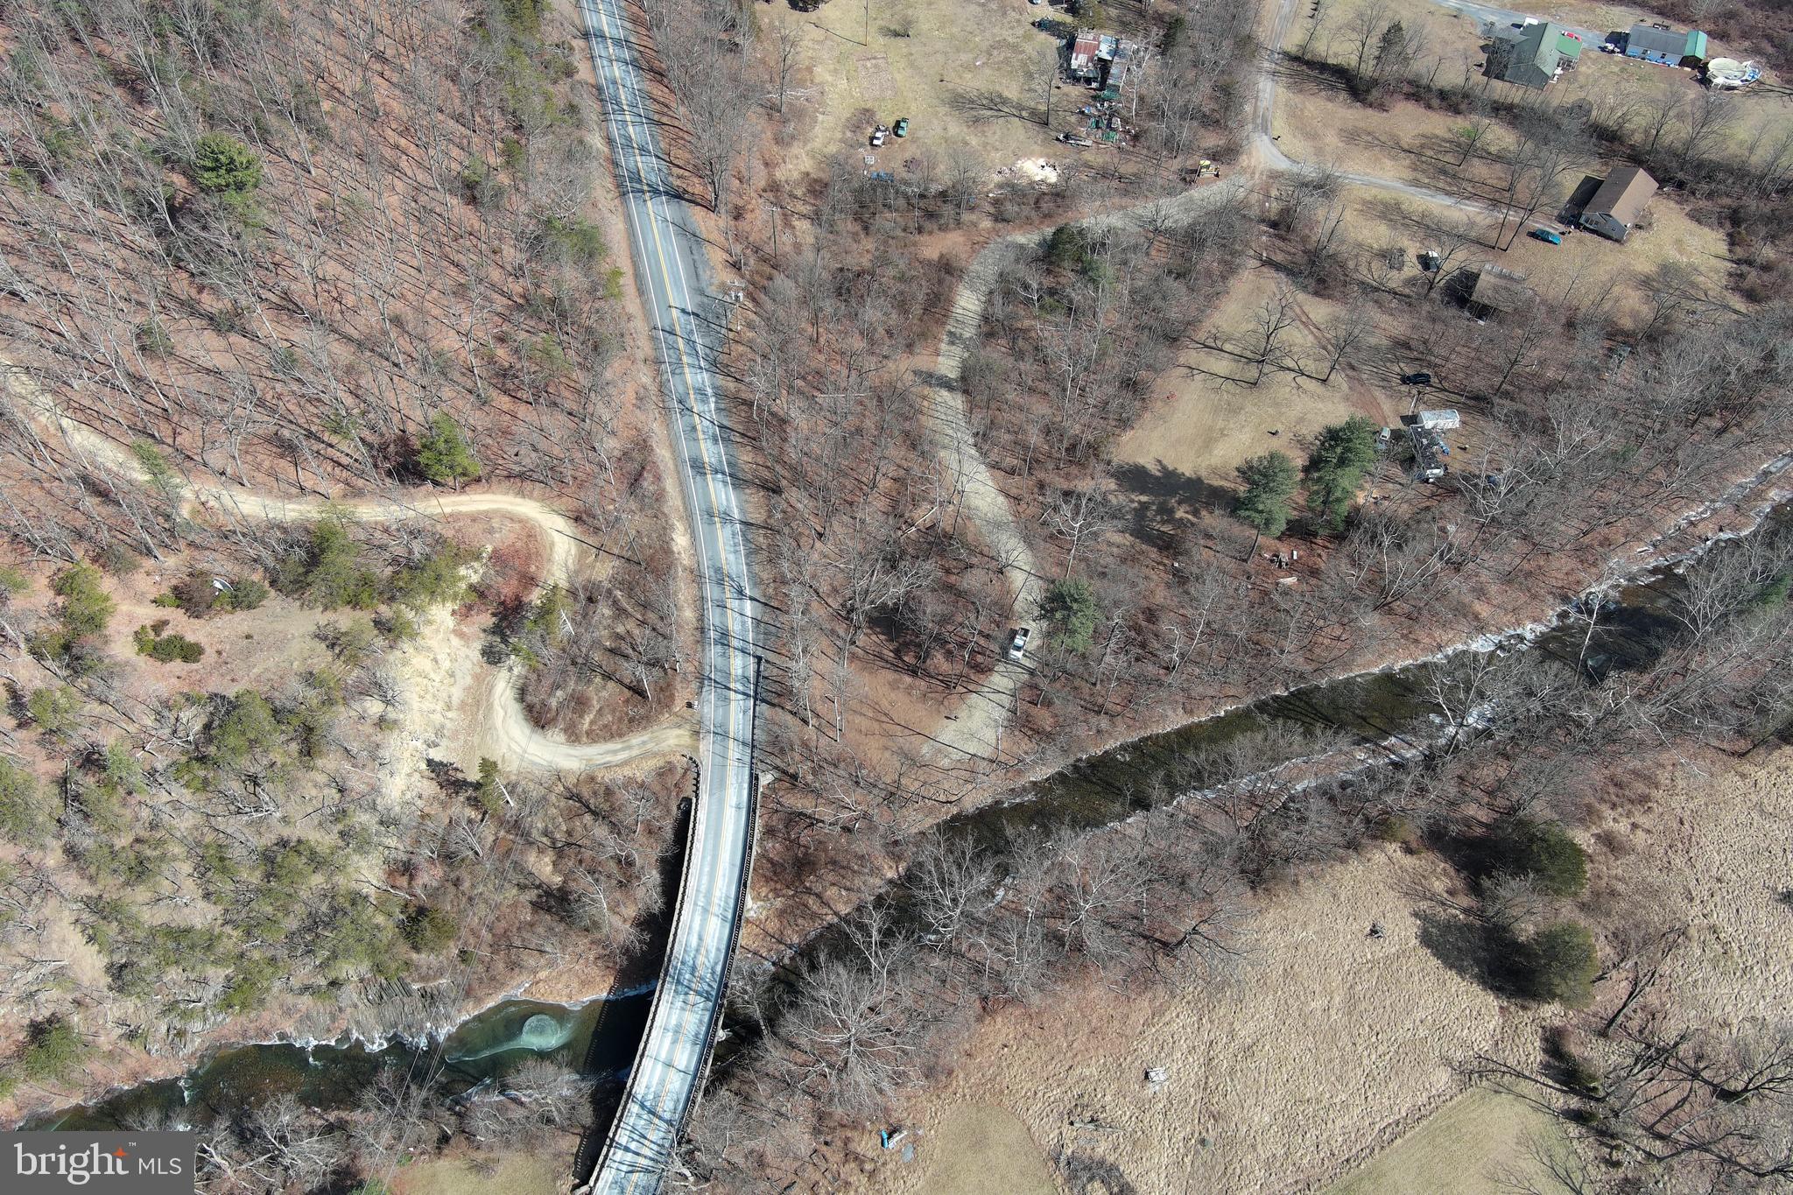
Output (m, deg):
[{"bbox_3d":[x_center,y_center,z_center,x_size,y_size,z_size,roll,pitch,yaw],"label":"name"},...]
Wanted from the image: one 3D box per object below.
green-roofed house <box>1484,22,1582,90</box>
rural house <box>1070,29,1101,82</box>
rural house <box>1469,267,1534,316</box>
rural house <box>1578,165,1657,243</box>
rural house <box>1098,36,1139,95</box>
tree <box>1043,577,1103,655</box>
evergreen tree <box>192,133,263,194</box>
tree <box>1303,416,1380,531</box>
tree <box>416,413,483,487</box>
[{"bbox_3d":[138.560,-115.240,309.550,14.000,5.600,16.000,19,57,13],"label":"green-roofed house"},{"bbox_3d":[40.670,-116.260,310.550,5.600,4.600,13.800,10,55,7],"label":"rural house"},{"bbox_3d":[111.810,-56.060,268.290,8.800,3.900,10.000,23,58,15],"label":"rural house"},{"bbox_3d":[141.550,-77.570,282.870,9.000,5.300,15.600,30,60,19],"label":"rural house"},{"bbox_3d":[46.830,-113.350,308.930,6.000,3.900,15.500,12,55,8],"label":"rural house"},{"bbox_3d":[25.830,5.230,216.540,8.300,19.500,8.300,10,55,7],"label":"tree"},{"bbox_3d":[-115.580,-73.960,248.280,11.000,15.000,11.000,-25,58,-17],"label":"evergreen tree"},{"bbox_3d":[69.930,-16.680,228.630,10.000,25.500,10.000,21,57,14],"label":"tree"},{"bbox_3d":[-70.380,-21.980,224.260,9.200,17.000,9.200,-21,57,-14],"label":"tree"}]

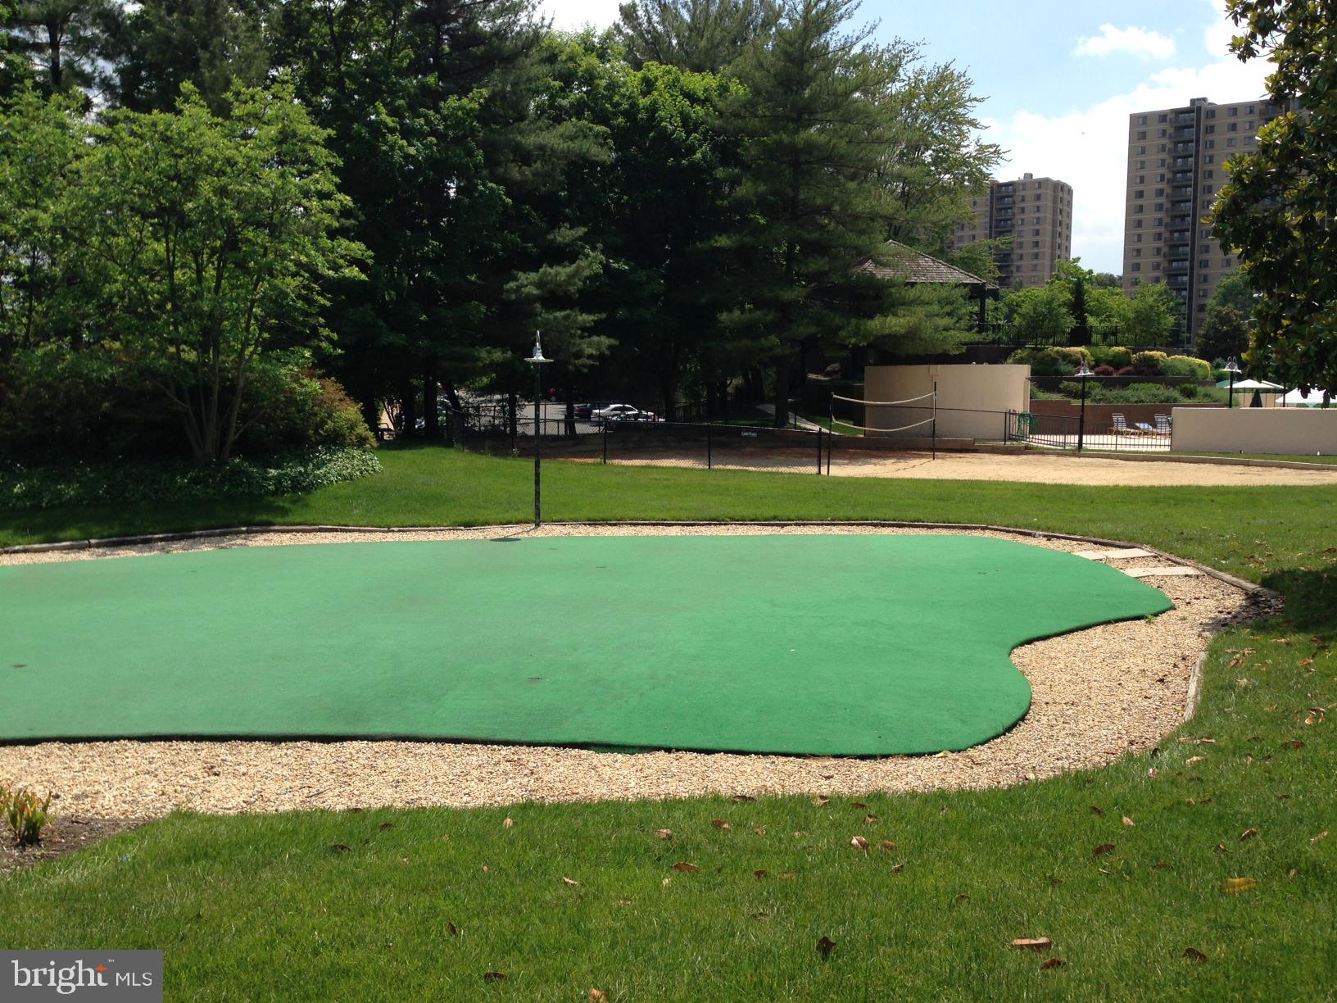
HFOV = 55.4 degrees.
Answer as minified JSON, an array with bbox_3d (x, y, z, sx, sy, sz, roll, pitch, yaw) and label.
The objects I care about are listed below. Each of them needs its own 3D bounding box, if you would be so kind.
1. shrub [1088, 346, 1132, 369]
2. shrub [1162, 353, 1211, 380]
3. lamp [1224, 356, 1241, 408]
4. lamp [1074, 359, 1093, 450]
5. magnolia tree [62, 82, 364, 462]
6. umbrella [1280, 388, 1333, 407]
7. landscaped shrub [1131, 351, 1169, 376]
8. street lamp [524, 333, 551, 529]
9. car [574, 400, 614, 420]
[{"bbox_3d":[22.039,-7.130,63.500,2.000,1.250,1.750,0,5,0],"label":"shrub"},{"bbox_3d":[25.024,-6.502,61.500,2.250,1.300,1.900,0,5,0],"label":"shrub"},{"bbox_3d":[20.010,-3.564,45.300,0.680,3.150,0.620,0,5,0],"label":"lamp"},{"bbox_3d":[14.153,-3.262,43.500,0.620,3.150,0.600,0,5,0],"label":"lamp"},{"bbox_3d":[-9.826,-4.947,27.500,6.400,8.100,6.200,0,5,0],"label":"magnolia tree"},{"bbox_3d":[26.418,-3.614,52.500,2.700,2.500,2.700,0,5,0],"label":"umbrella"},{"bbox_3d":[23.424,-6.707,62.000,1.800,1.300,1.700,0,5,0],"label":"landscaped shrub"},{"bbox_3d":[-2.095,-1.168,20.500,0.480,3.140,0.480,0,5,0],"label":"street lamp"},{"bbox_3d":[-4.241,-6.321,90.000,4.700,1.500,1.850,-2,6,-19],"label":"car"}]

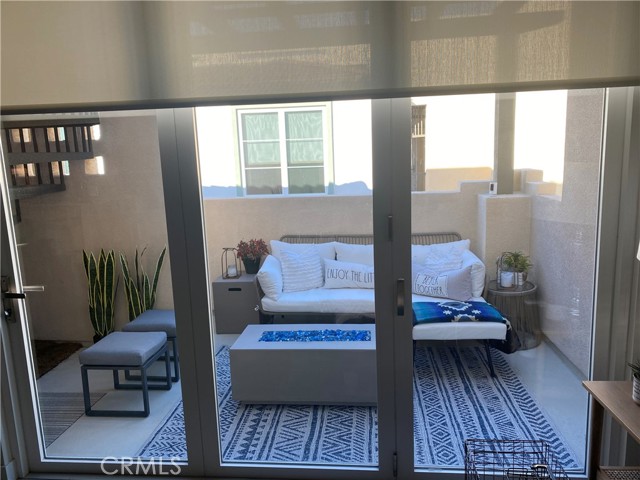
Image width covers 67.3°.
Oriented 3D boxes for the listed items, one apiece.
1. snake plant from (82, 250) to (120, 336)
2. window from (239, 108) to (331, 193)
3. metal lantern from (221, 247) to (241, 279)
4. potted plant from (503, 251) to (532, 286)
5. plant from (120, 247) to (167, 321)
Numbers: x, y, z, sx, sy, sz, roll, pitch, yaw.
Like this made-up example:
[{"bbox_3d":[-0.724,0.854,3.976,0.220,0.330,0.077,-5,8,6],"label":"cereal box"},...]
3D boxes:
[{"bbox_3d":[-1.989,0.542,4.377,0.290,0.910,0.260,-1,9,6],"label":"snake plant"},{"bbox_3d":[-0.464,-1.197,6.568,1.280,1.180,0.120,-1,9,6],"label":"window"},{"bbox_3d":[-0.906,0.233,4.884,0.190,0.297,0.180,-1,9,6],"label":"metal lantern"},{"bbox_3d":[1.730,0.248,4.215,0.250,0.298,0.250,-1,9,6],"label":"potted plant"},{"bbox_3d":[-1.585,0.528,4.335,0.360,0.910,0.300,-1,9,6],"label":"plant"}]

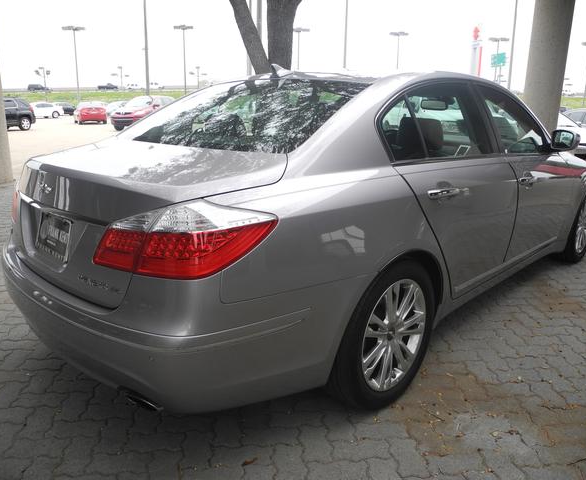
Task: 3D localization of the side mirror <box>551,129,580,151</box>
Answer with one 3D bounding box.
[{"bbox_3d":[1.746,-0.638,3.330,0.230,0.155,0.170,14,20,41],"label":"side mirror"}]

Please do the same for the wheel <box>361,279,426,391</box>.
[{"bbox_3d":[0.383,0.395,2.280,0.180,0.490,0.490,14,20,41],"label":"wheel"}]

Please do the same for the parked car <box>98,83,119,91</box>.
[{"bbox_3d":[-50.332,-41.753,141.000,5.600,1.800,1.900,1,14,0],"label":"parked car"}]

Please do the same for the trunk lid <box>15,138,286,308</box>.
[{"bbox_3d":[-0.695,-0.130,2.190,1.320,0.510,0.730,14,20,41],"label":"trunk lid"}]

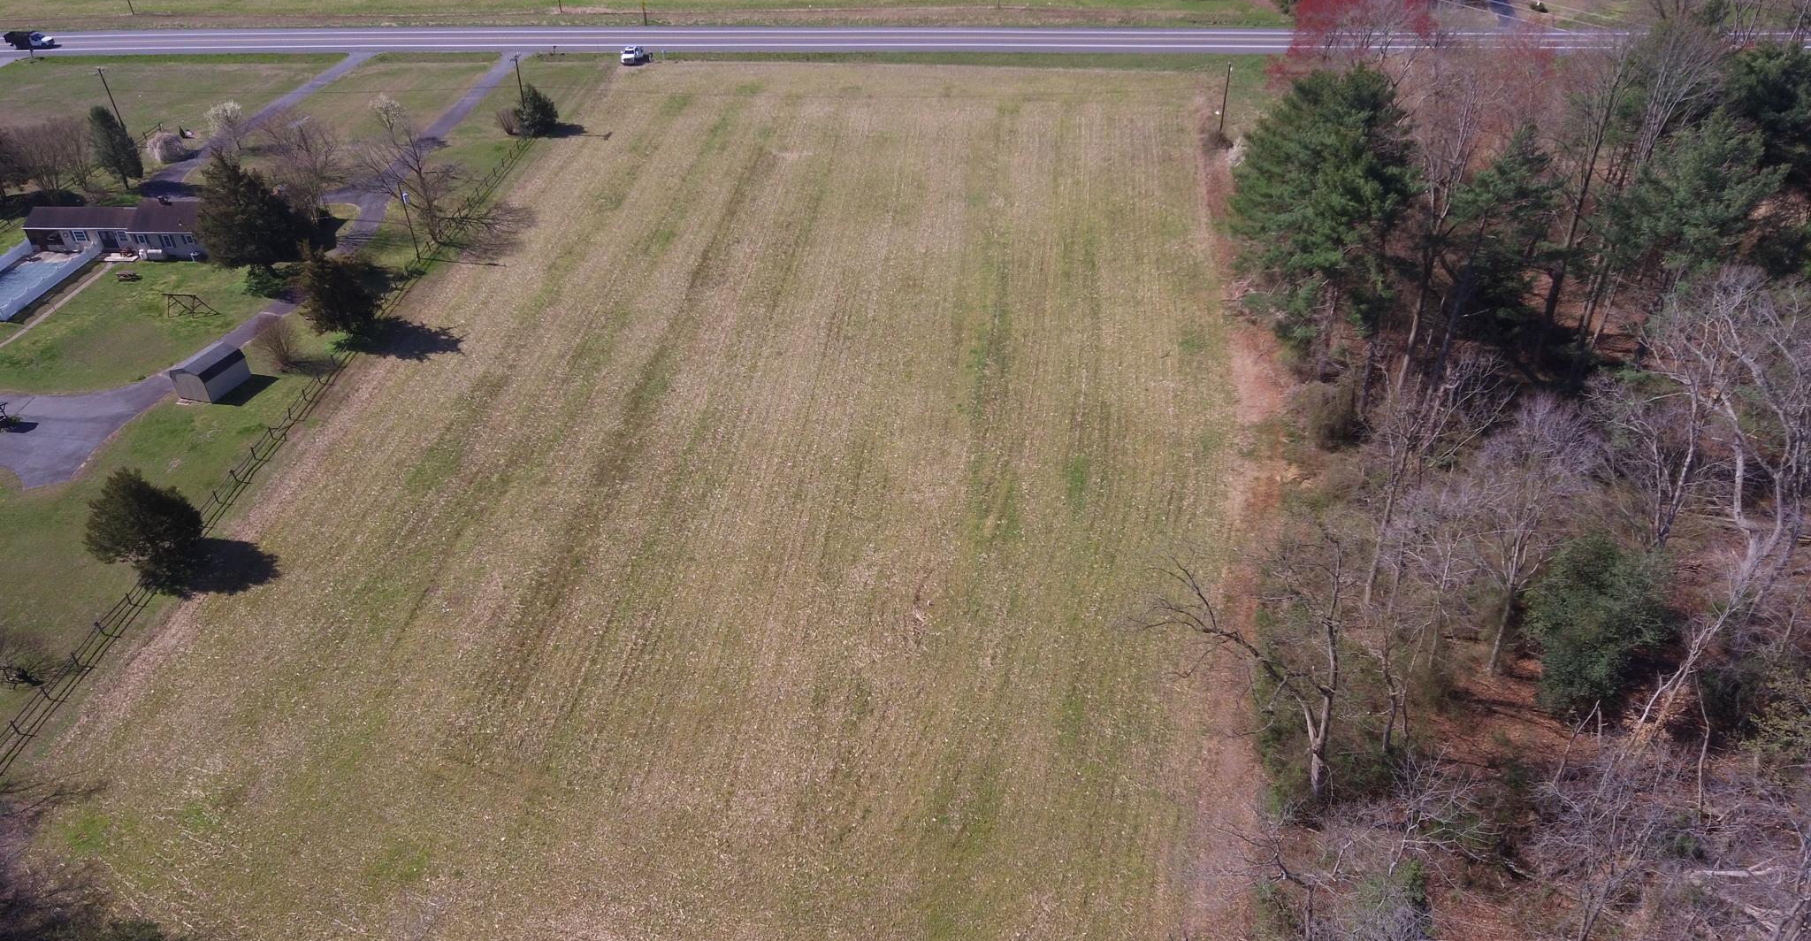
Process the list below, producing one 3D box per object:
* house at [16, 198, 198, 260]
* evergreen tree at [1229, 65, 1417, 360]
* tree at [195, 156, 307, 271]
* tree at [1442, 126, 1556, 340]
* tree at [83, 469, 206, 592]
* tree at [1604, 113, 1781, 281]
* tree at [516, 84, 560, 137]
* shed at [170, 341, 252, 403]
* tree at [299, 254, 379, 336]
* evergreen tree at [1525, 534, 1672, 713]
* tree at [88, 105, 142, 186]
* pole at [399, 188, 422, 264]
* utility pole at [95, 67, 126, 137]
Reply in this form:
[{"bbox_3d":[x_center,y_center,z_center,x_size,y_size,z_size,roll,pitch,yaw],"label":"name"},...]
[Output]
[{"bbox_3d":[-80.363,-25.878,108.786,20.500,4.700,9.000,1,39,2],"label":"house"},{"bbox_3d":[35.068,-18.628,84.216,13.500,24.000,13.500,0,38,0],"label":"evergreen tree"},{"bbox_3d":[-66.300,-26.000,106.000,9.200,12.600,9.200,-2,39,0],"label":"tree"},{"bbox_3d":[50.520,-18.784,88.583,7.200,18.500,7.200,0,38,0],"label":"tree"},{"bbox_3d":[-53.200,4.200,73.200,7.100,9.400,7.100,-2,39,0],"label":"tree"},{"bbox_3d":[65.600,-19.900,87.000,12.300,19.800,12.300,-2,39,0],"label":"tree"},{"bbox_3d":[-47.800,-46.600,135.600,5.400,6.600,5.400,-2,39,0],"label":"tree"},{"bbox_3d":[-59.127,-8.441,88.915,3.400,3.100,4.500,10,40,13],"label":"shed"},{"bbox_3d":[-53.100,-16.700,97.800,6.300,9.400,6.300,-2,39,0],"label":"tree"},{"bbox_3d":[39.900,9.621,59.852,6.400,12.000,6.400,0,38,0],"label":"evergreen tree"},{"bbox_3d":[-94.500,-38.200,124.600,4.600,9.500,4.600,-2,39,0],"label":"tree"},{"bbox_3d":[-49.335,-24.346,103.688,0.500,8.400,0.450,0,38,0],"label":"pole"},{"bbox_3d":[-96.525,-44.460,127.564,0.450,8.900,2.200,26,46,30],"label":"utility pole"}]

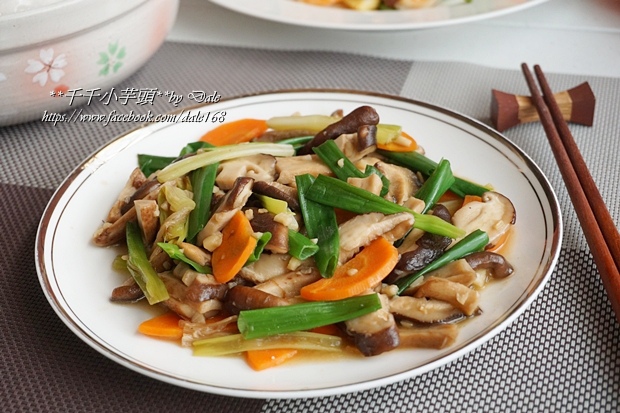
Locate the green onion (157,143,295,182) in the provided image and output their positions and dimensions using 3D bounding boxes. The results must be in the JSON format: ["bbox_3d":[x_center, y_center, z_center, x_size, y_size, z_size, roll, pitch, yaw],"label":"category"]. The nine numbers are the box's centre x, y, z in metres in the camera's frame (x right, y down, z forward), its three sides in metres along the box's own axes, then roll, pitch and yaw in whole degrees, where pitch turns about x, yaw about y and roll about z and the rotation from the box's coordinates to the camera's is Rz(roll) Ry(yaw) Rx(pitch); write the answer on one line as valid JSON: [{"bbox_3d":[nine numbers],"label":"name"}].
[{"bbox_3d":[-0.041,-0.022,0.546,0.069,0.007,0.009,-10,34,-8],"label":"green onion"}]

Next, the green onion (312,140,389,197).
[{"bbox_3d":[0.020,-0.020,0.542,0.043,0.009,0.013,30,46,28],"label":"green onion"}]

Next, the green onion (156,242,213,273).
[{"bbox_3d":[-0.056,0.022,0.482,0.029,0.006,0.007,25,40,12],"label":"green onion"}]

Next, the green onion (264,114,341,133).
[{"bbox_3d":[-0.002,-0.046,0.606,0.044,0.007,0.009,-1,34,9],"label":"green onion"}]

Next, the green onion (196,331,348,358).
[{"bbox_3d":[-0.018,0.059,0.468,0.064,0.006,0.009,-3,34,1],"label":"green onion"}]

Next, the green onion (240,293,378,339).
[{"bbox_3d":[0.000,0.045,0.453,0.060,0.009,0.011,-8,34,-1],"label":"green onion"}]

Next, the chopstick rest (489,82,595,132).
[{"bbox_3d":[0.130,-0.055,0.613,0.053,0.017,0.019,-4,34,-1],"label":"chopstick rest"}]

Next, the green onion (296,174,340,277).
[{"bbox_3d":[0.004,0.008,0.488,0.013,0.006,0.057,-8,50,-7],"label":"green onion"}]

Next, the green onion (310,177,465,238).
[{"bbox_3d":[0.034,0.001,0.508,0.075,0.008,0.013,15,38,14],"label":"green onion"}]

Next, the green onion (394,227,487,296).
[{"bbox_3d":[0.058,0.024,0.487,0.045,0.008,0.009,-30,41,-14],"label":"green onion"}]

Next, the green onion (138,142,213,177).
[{"bbox_3d":[-0.068,-0.024,0.560,0.037,0.010,0.015,-8,34,4],"label":"green onion"}]

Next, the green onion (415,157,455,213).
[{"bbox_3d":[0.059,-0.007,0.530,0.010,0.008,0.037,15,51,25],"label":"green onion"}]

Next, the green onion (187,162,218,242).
[{"bbox_3d":[-0.049,-0.004,0.519,0.011,0.006,0.049,3,54,10],"label":"green onion"}]

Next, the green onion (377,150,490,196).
[{"bbox_3d":[0.061,-0.017,0.543,0.058,0.007,0.009,19,38,13],"label":"green onion"}]

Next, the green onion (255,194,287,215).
[{"bbox_3d":[-0.018,-0.001,0.528,0.017,0.006,0.008,23,41,18],"label":"green onion"}]

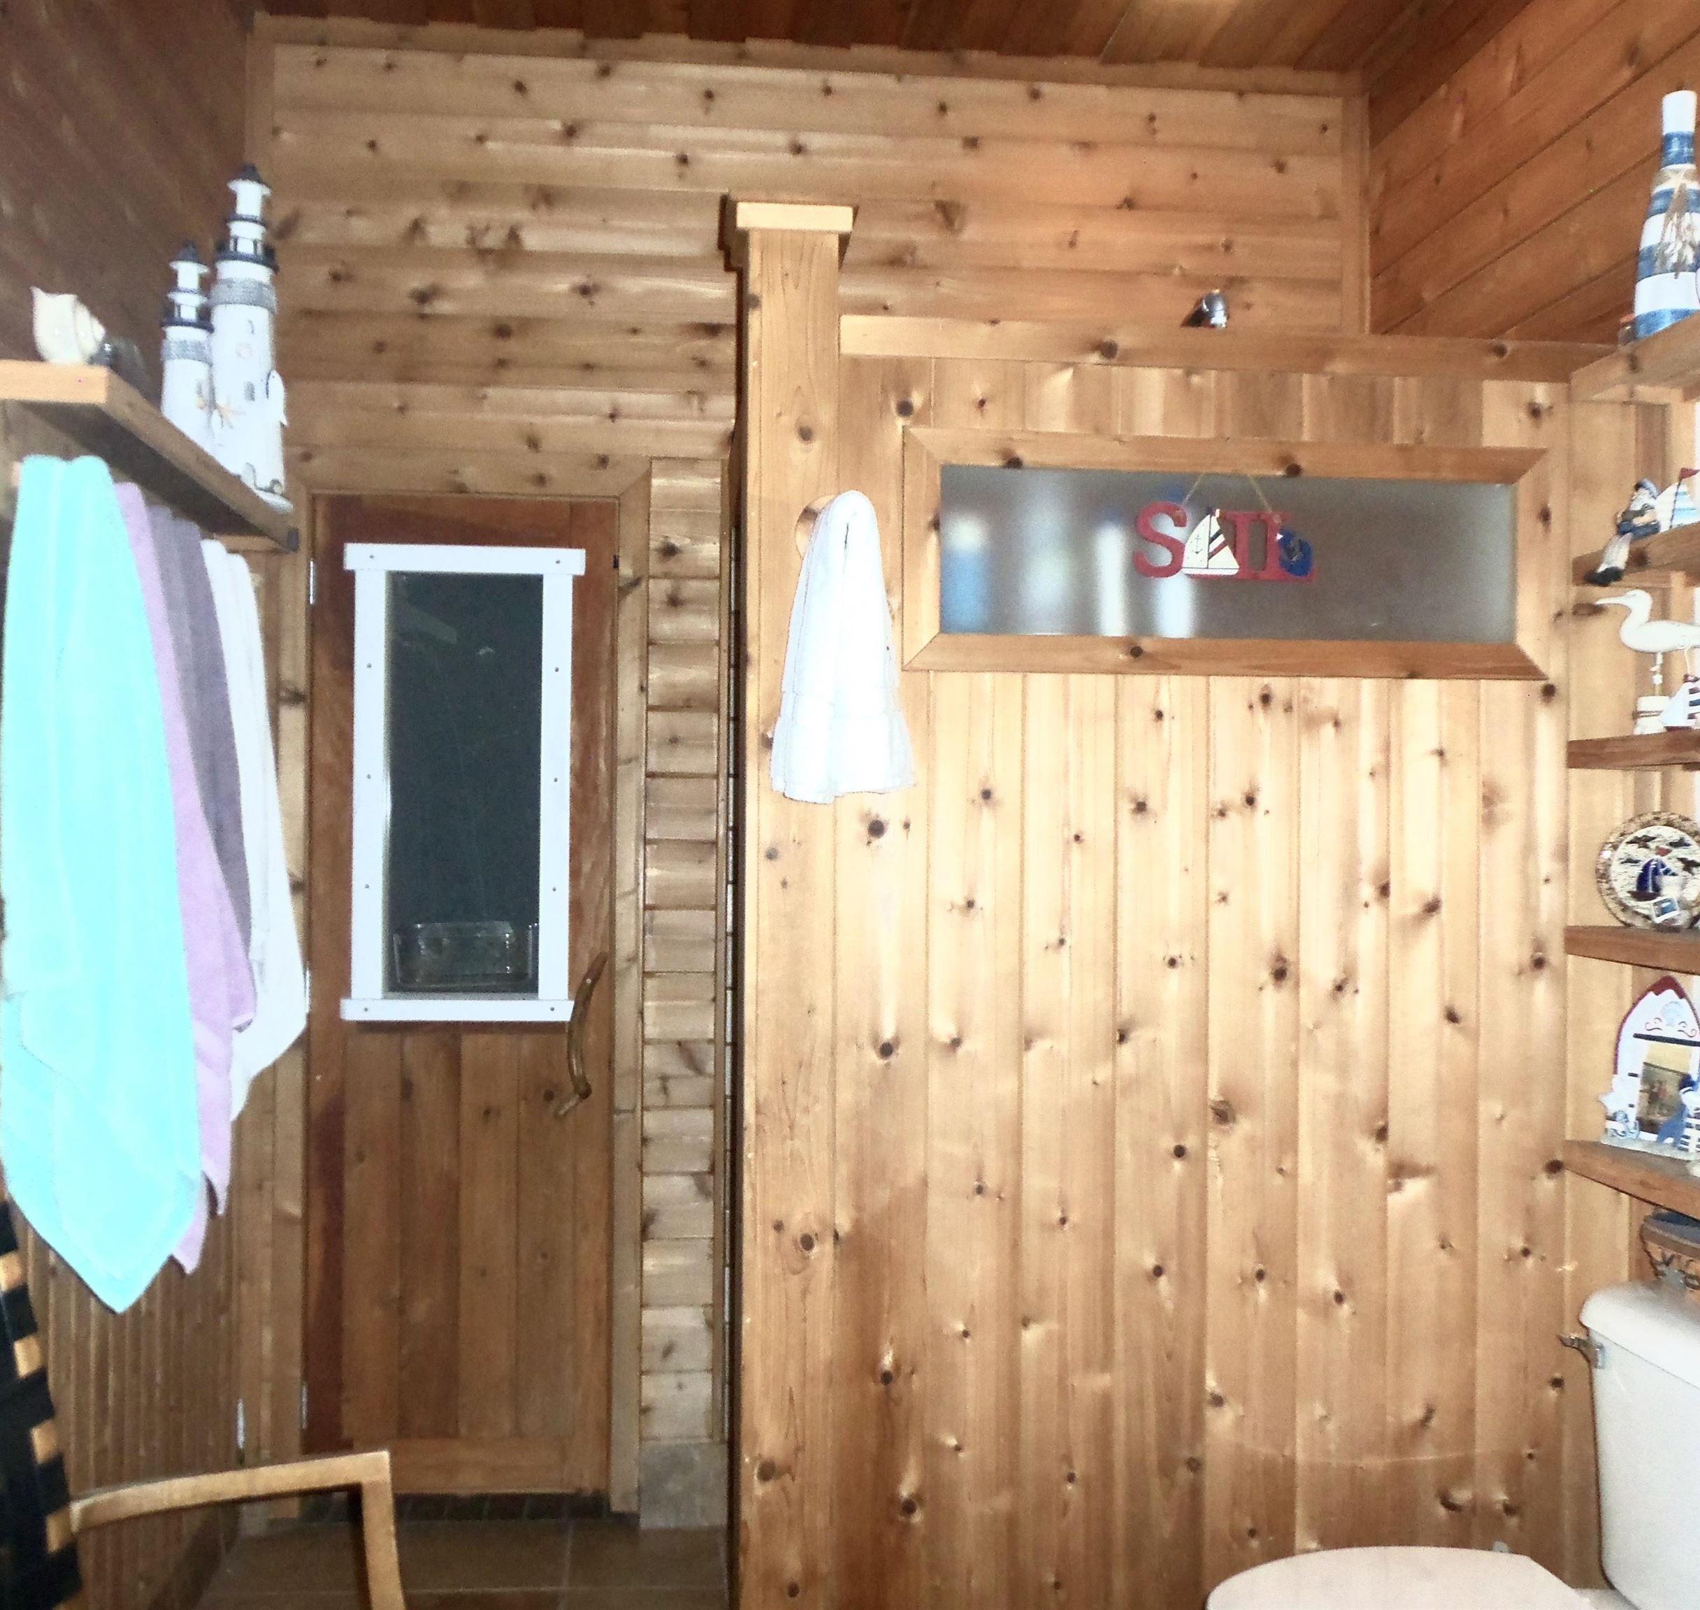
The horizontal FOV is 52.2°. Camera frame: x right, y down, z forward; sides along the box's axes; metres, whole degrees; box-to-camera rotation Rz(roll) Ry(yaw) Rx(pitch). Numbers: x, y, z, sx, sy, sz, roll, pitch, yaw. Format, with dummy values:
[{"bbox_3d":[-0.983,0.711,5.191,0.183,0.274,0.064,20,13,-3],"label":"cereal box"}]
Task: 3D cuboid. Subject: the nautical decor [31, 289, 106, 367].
[{"bbox_3d":[-0.917,-0.553,2.038,0.076,0.095,0.075,1,0,-6],"label":"nautical decor"}]

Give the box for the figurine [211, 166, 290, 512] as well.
[{"bbox_3d":[-1.017,-0.788,2.934,0.142,0.579,0.142,1,-1,-25],"label":"figurine"}]

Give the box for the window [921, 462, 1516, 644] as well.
[{"bbox_3d":[0.521,-0.338,2.380,0.808,0.225,0.040,0,0,-6],"label":"window"}]

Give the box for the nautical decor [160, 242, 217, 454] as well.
[{"bbox_3d":[-0.986,-0.663,2.592,0.090,0.348,0.090,1,0,-24],"label":"nautical decor"}]

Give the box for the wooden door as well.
[{"bbox_3d":[-0.757,0.372,3.420,0.590,1.955,0.055,1,0,-6],"label":"wooden door"}]

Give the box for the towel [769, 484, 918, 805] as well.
[{"bbox_3d":[-0.009,-0.201,2.253,0.180,0.401,0.100,0,0,-6],"label":"towel"}]

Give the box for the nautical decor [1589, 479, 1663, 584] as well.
[{"bbox_3d":[1.002,-0.351,2.244,0.065,0.136,0.052,1,0,-15],"label":"nautical decor"}]

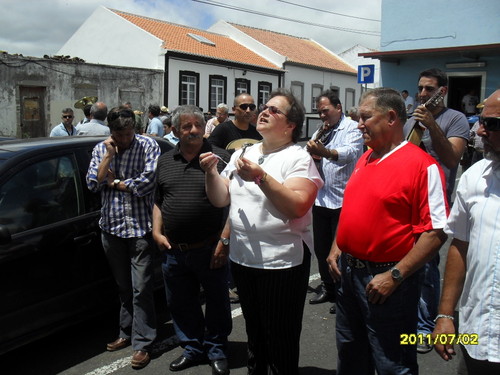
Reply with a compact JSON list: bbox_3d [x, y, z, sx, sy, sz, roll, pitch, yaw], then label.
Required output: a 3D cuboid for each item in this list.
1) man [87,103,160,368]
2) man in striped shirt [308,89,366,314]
[{"bbox_3d":[-0.806,0.313,3.211,0.480,1.634,0.420,1,9,-5],"label":"man"},{"bbox_3d":[0.701,0.119,4.030,0.440,1.748,0.490,-5,11,-39],"label":"man in striped shirt"}]

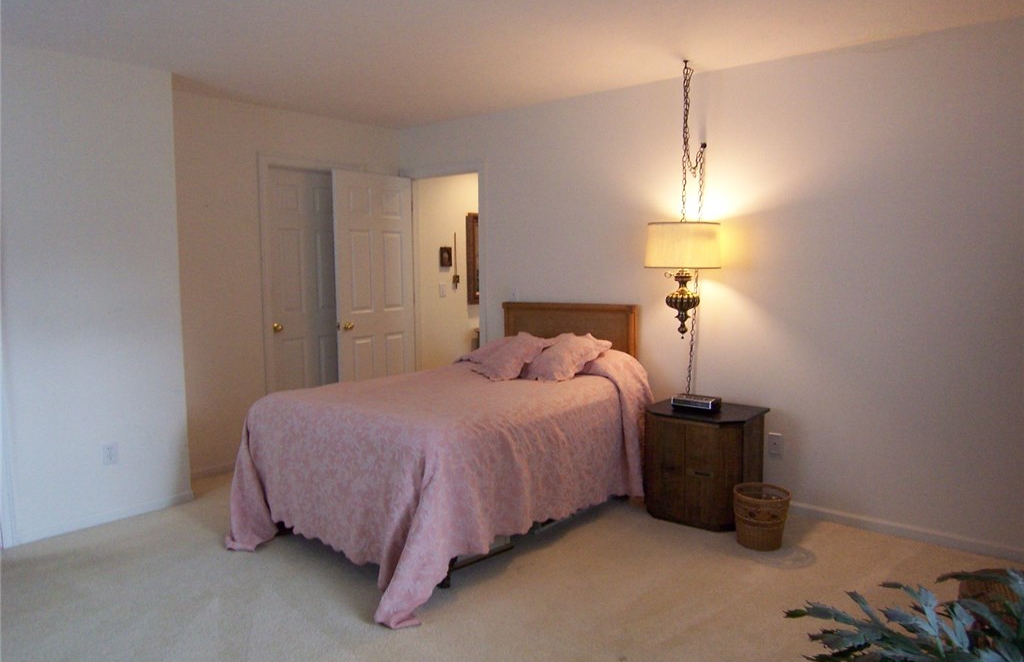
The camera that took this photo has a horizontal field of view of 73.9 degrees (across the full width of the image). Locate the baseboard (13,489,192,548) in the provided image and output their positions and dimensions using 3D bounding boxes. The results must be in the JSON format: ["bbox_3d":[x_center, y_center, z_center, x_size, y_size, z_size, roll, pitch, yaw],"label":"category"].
[{"bbox_3d":[-2.165,1.002,3.674,0.014,0.066,0.900,5,8,40],"label":"baseboard"}]

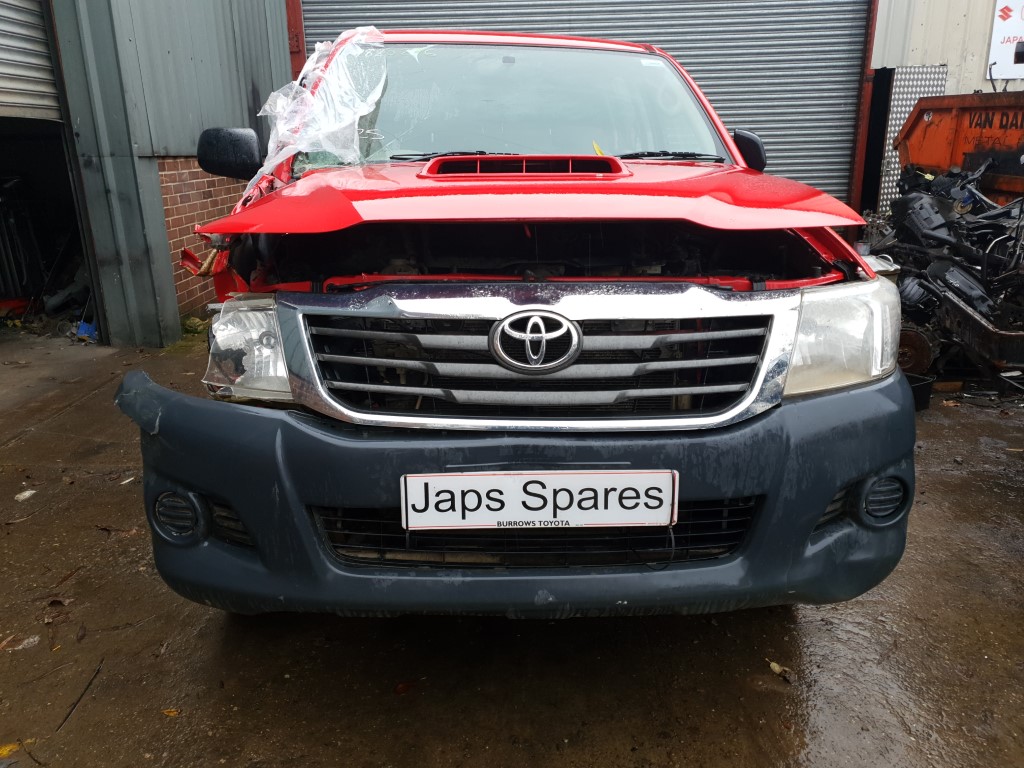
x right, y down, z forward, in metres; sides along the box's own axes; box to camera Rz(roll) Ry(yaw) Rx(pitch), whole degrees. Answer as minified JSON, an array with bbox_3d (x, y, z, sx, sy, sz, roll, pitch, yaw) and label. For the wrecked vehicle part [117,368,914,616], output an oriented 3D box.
[{"bbox_3d":[0.032,0.198,1.668,1.835,0.430,0.480,-1,17,-2],"label":"wrecked vehicle part"}]

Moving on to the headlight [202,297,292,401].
[{"bbox_3d":[-0.555,-0.086,1.587,0.250,0.207,0.260,-1,17,-2],"label":"headlight"}]

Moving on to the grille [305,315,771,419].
[{"bbox_3d":[0.057,-0.050,1.492,0.925,0.192,0.150,-1,17,-2],"label":"grille"}]

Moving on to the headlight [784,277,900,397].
[{"bbox_3d":[0.729,-0.124,1.675,0.355,0.212,0.330,-1,17,-2],"label":"headlight"}]

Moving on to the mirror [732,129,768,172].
[{"bbox_3d":[0.879,-0.855,2.841,0.125,0.190,0.220,4,18,14],"label":"mirror"}]

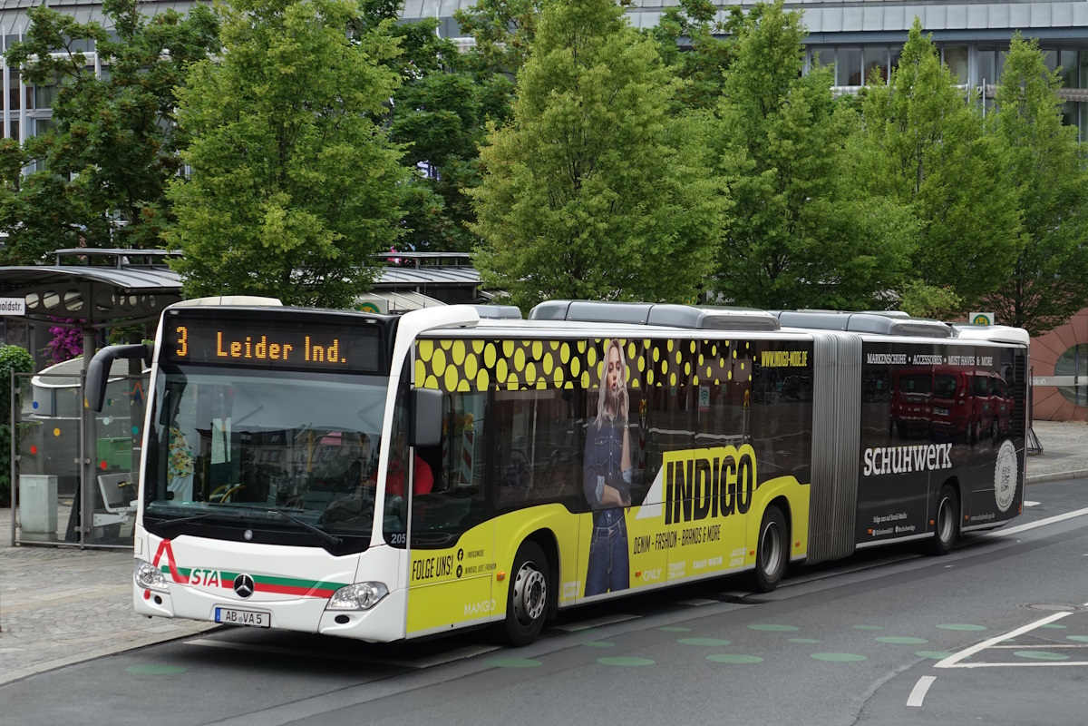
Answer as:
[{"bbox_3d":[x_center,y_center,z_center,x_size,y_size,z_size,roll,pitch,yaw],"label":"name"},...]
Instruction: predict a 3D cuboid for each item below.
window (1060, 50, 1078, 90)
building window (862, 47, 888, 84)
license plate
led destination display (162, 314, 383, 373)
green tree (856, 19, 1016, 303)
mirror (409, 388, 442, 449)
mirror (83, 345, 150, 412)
[{"bbox_3d":[15.927,-8.906,78.000,0.720,1.200,0.120,-1,2,-28],"label":"window"},{"bbox_3d":[9.934,-8.887,77.000,0.720,1.120,0.120,1,2,6],"label":"building window"},{"bbox_3d":[-2.435,2.060,20.771,0.520,0.115,0.020,2,1,26],"label":"license plate"},{"bbox_3d":[-2.244,-0.161,21.020,2.080,0.370,0.090,2,1,26],"label":"led destination display"},{"bbox_3d":[7.500,-2.300,50.000,3.400,8.600,3.300,0,2,0],"label":"green tree"},{"bbox_3d":[-0.939,0.436,20.411,0.250,0.470,0.150,2,1,8],"label":"mirror"},{"bbox_3d":[-3.557,0.125,21.459,0.420,0.570,0.380,3,1,38],"label":"mirror"}]

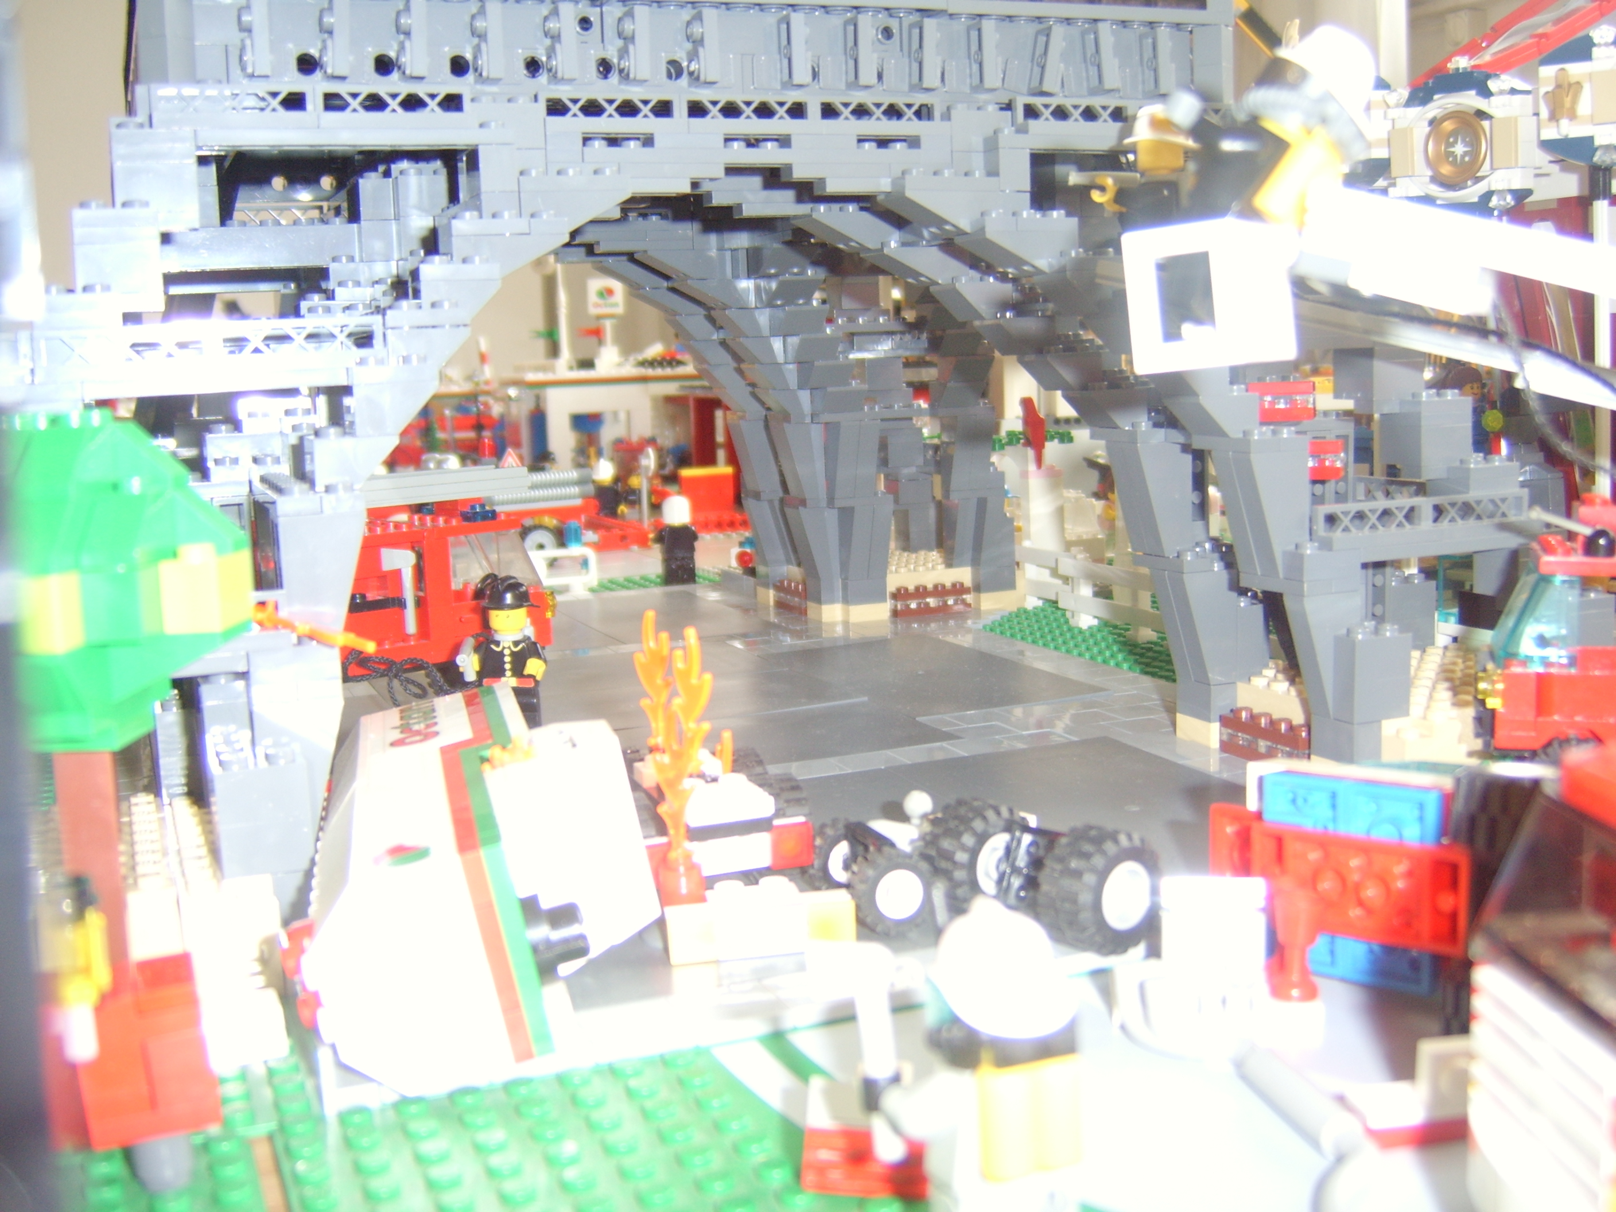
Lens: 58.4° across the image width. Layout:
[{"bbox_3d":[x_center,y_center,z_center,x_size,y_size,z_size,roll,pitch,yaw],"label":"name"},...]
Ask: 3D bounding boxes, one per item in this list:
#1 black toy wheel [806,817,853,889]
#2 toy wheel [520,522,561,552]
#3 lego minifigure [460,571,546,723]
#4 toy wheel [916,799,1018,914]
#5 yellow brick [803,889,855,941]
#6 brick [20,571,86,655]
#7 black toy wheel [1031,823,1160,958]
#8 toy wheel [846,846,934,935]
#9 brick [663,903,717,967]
[{"bbox_3d":[0.007,0.048,0.277,0.015,0.015,0.006,-5,9,-20],"label":"black toy wheel"},{"bbox_3d":[-0.140,-0.032,0.750,0.022,0.022,0.013,-6,9,-26],"label":"toy wheel"},{"bbox_3d":[-0.079,0.016,0.379,0.024,0.043,0.015,-3,9,-7],"label":"lego minifigure"},{"bbox_3d":[0.031,0.046,0.266,0.012,0.021,0.021,6,12,44],"label":"toy wheel"},{"bbox_3d":[0.004,0.054,0.254,0.008,0.010,0.008,-3,9,-9],"label":"yellow brick"},{"bbox_3d":[-0.093,0.001,0.176,0.008,0.010,0.008,-1,9,4],"label":"brick"},{"bbox_3d":[0.049,0.048,0.245,0.021,0.021,0.012,-9,11,-40],"label":"black toy wheel"},{"bbox_3d":[0.015,0.051,0.257,0.015,0.015,0.006,-6,9,-24],"label":"toy wheel"},{"bbox_3d":[-0.020,0.056,0.250,0.008,0.010,0.008,-3,9,-9],"label":"brick"}]

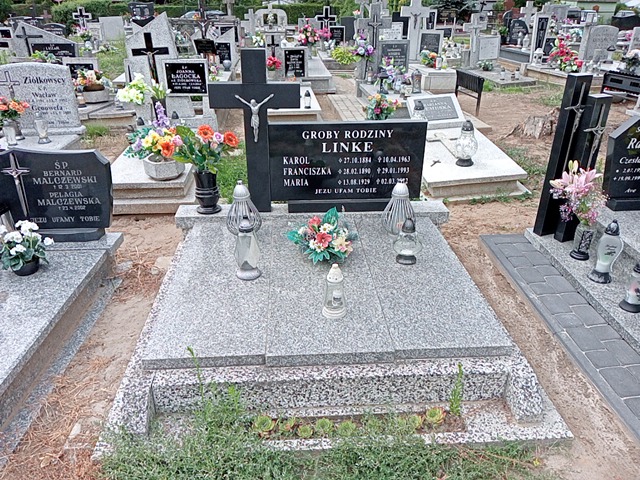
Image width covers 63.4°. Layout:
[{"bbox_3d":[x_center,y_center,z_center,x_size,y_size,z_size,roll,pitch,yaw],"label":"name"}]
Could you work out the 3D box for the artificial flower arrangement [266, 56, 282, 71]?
[{"bbox_3d":[-0.799,-3.087,9.055,0.280,0.260,0.240,-1,25,-3],"label":"artificial flower arrangement"}]

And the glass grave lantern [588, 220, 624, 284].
[{"bbox_3d":[1.636,0.058,2.945,0.150,0.354,0.150,10,27,21],"label":"glass grave lantern"}]

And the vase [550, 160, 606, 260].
[{"bbox_3d":[1.556,-0.160,3.140,0.336,0.586,0.288,-1,25,-3],"label":"vase"}]

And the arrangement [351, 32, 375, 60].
[{"bbox_3d":[0.608,-2.764,7.396,0.345,0.390,0.320,-1,27,-3],"label":"arrangement"}]

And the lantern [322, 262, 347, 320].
[{"bbox_3d":[0.070,0.225,2.370,0.110,0.249,0.110,-1,25,-3],"label":"lantern"}]

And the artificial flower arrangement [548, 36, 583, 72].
[{"bbox_3d":[3.992,-3.002,8.400,0.540,0.550,0.420,4,27,7],"label":"artificial flower arrangement"}]

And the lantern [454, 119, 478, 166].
[{"bbox_3d":[1.280,-0.844,4.492,0.188,0.367,0.188,-1,25,-3],"label":"lantern"}]

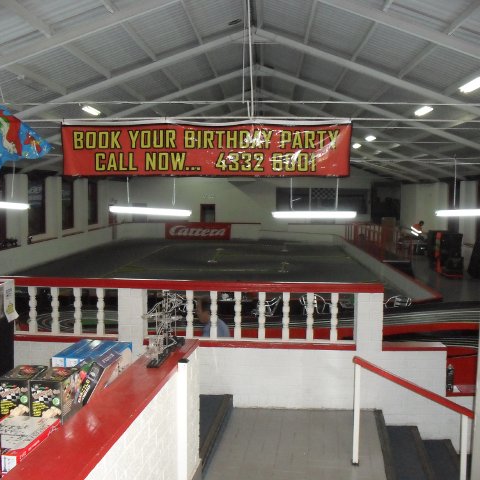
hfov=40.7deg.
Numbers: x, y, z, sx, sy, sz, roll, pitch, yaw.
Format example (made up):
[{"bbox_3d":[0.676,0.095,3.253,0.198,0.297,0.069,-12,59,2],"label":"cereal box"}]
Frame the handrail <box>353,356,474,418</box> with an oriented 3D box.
[{"bbox_3d":[1.285,1.089,4.791,0.977,0.055,0.055,24,6,2],"label":"handrail"}]

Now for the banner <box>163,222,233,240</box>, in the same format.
[{"bbox_3d":[-2.183,-0.433,33.800,3.437,0.919,0.050,1,5,3],"label":"banner"}]

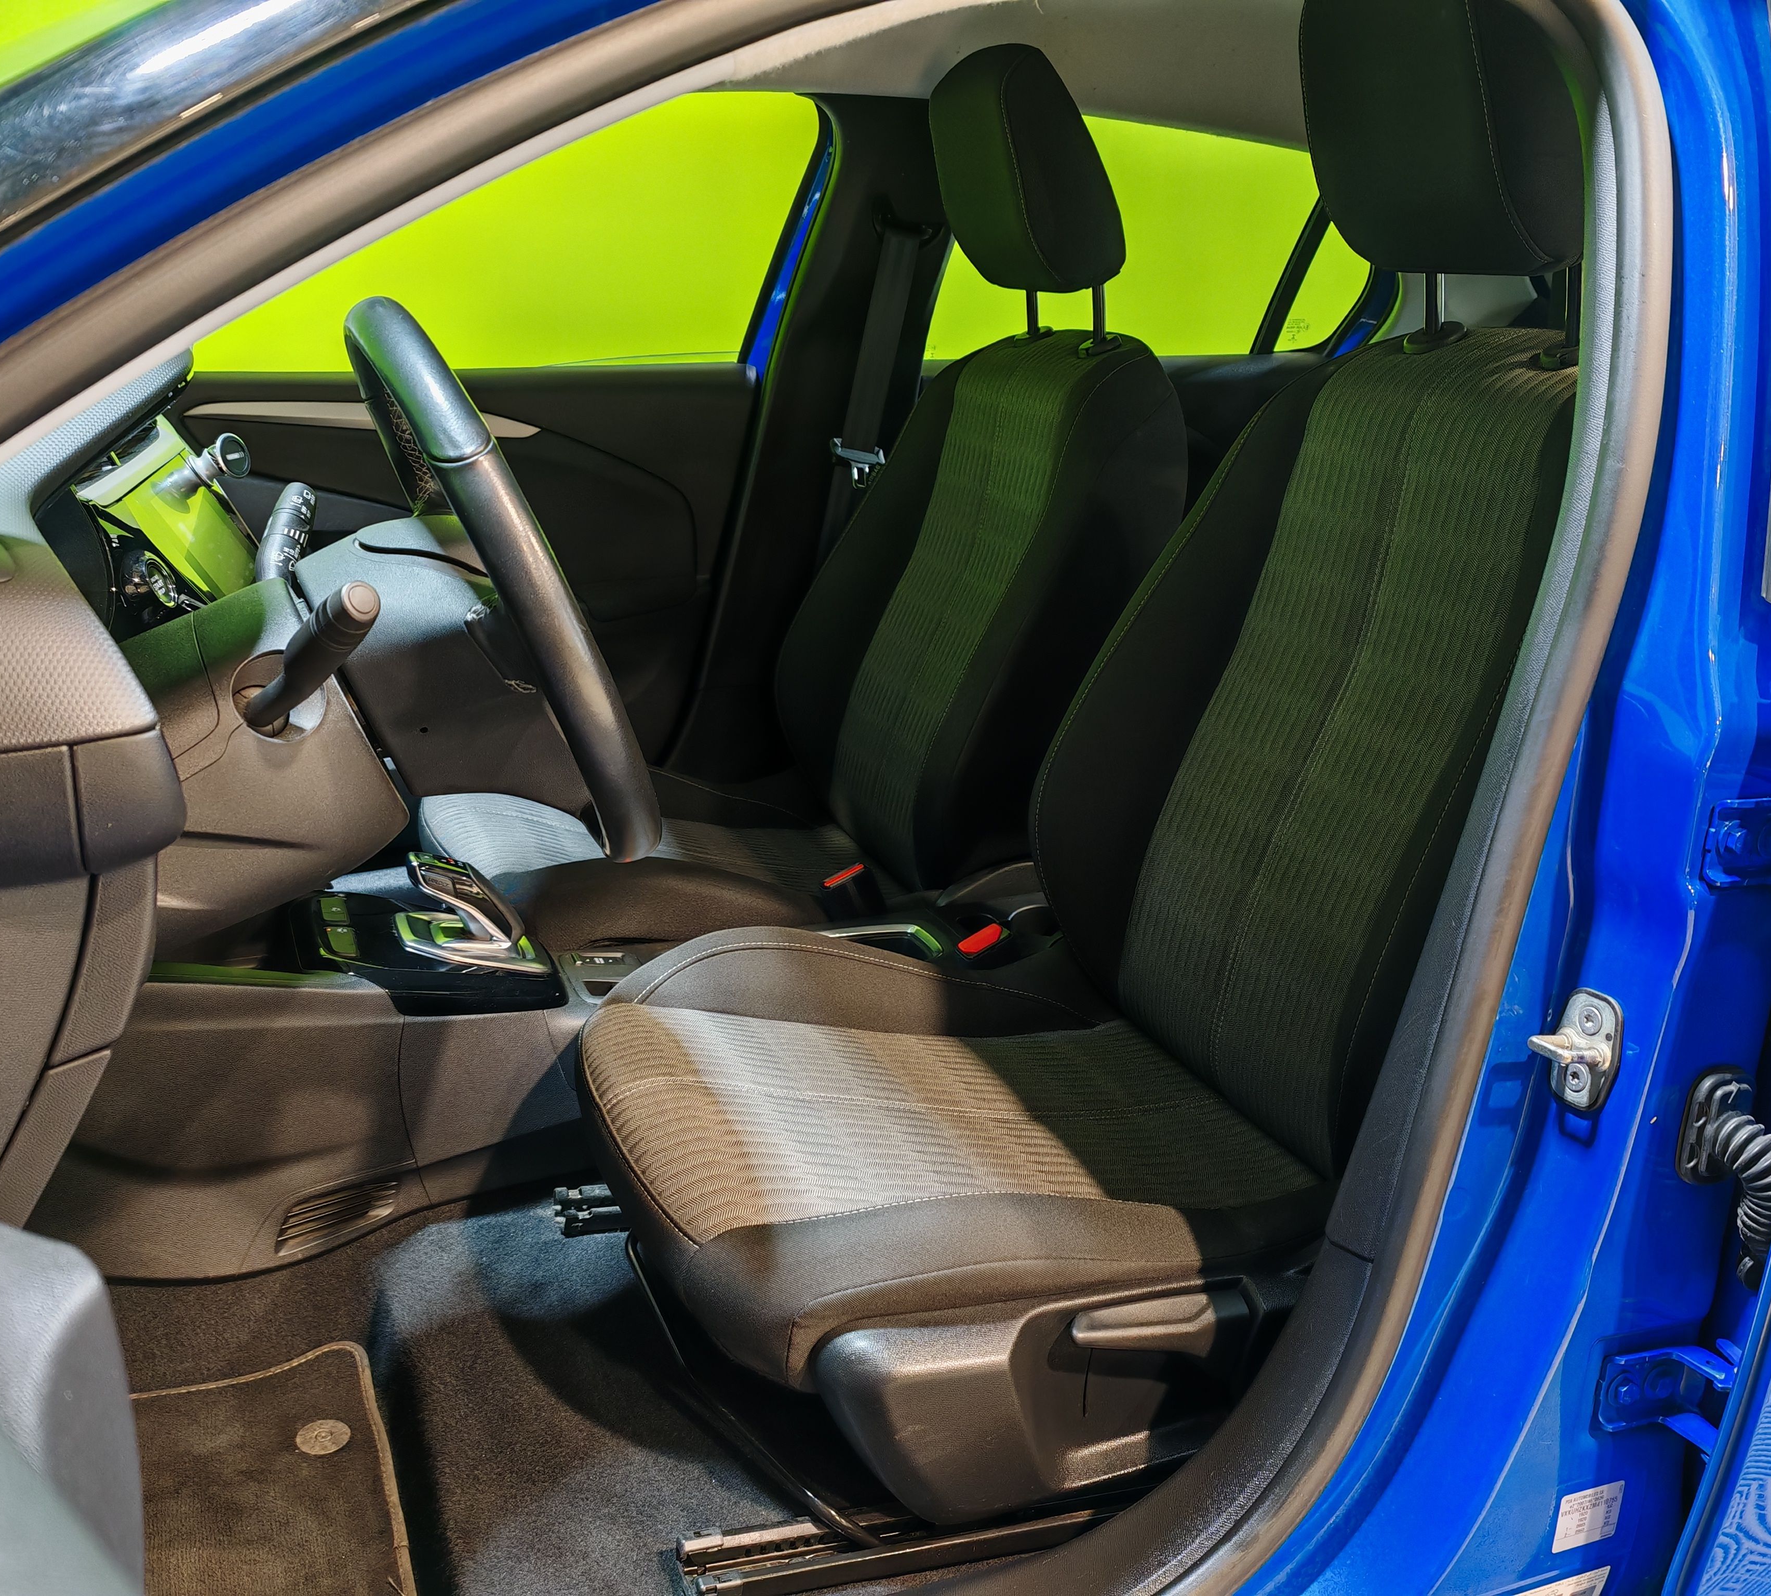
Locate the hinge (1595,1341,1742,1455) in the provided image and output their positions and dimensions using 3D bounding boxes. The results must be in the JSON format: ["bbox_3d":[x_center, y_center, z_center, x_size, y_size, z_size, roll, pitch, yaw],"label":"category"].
[{"bbox_3d":[0.450,0.345,0.942,0.075,0.054,0.052,-5,19,-21],"label":"hinge"}]

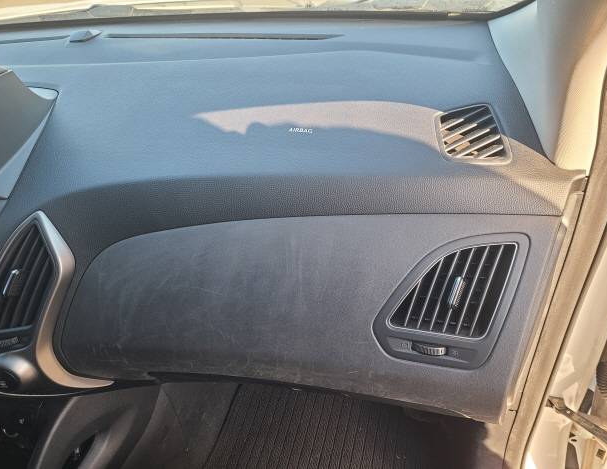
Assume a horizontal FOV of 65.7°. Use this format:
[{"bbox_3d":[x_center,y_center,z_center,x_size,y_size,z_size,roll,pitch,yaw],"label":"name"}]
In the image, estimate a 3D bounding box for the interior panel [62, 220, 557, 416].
[{"bbox_3d":[-0.049,0.042,0.532,0.560,0.245,0.125,4,38,13],"label":"interior panel"}]

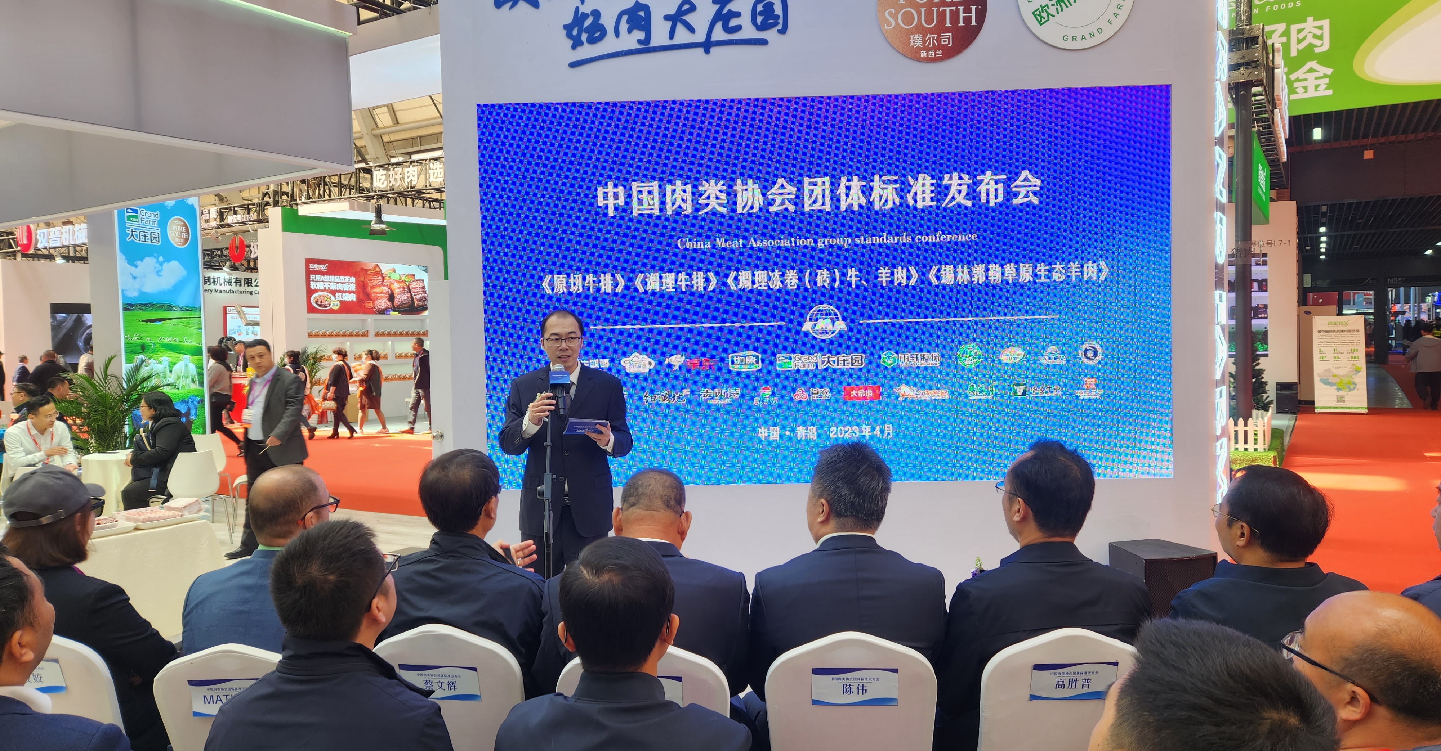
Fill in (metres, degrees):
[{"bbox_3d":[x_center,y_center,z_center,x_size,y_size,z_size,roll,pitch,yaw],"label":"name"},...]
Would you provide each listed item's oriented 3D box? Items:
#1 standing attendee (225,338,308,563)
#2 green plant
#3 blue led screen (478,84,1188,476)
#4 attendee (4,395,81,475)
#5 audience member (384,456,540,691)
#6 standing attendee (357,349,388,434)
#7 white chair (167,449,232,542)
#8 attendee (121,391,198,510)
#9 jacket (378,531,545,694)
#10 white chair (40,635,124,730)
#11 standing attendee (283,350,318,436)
[{"bbox_3d":[-3.597,0.556,7.599,0.550,1.710,0.420,0,3,32],"label":"standing attendee"},{"bbox_3d":[-5.740,0.569,8.980,1.000,1.520,0.920,-3,3,-32],"label":"green plant"},{"bbox_3d":[0.583,-0.477,5.300,3.830,2.150,0.080,-1,2,1],"label":"blue led screen"},{"bbox_3d":[-5.336,0.759,7.587,0.560,1.250,0.780,-3,3,-42],"label":"attendee"},{"bbox_3d":[-0.613,0.844,2.851,0.540,1.320,0.800,-1,3,12],"label":"audience member"},{"bbox_3d":[-6.296,0.275,17.375,0.520,1.530,0.450,-1,3,2],"label":"standing attendee"},{"bbox_3d":[-4.398,1.021,7.949,0.540,0.790,0.520,0,2,24],"label":"white chair"},{"bbox_3d":[-4.690,0.773,8.050,0.720,1.290,0.470,-1,2,0],"label":"attendee"},{"bbox_3d":[-0.681,0.748,2.584,0.530,0.660,0.410,-1,2,14],"label":"jacket"},{"bbox_3d":[-1.739,1.080,2.720,0.430,0.905,0.560,-1,3,2],"label":"white chair"},{"bbox_3d":[-7.686,0.315,17.499,0.580,1.620,0.480,-1,2,2],"label":"standing attendee"}]

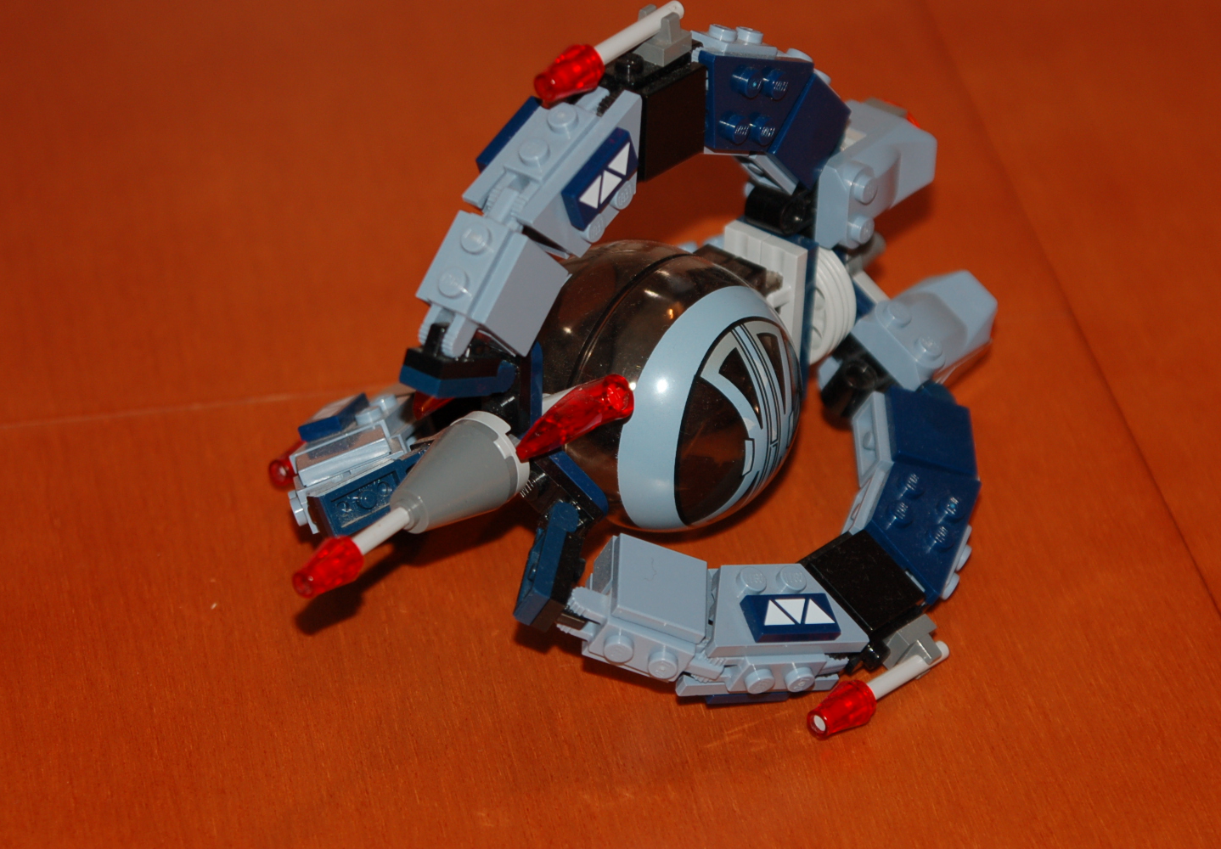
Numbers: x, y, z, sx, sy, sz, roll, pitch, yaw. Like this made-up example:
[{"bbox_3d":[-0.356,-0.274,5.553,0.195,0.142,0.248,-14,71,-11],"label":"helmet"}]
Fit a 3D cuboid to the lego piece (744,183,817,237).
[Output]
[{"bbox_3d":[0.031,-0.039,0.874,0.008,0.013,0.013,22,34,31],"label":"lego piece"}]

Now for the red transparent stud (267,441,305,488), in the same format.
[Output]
[{"bbox_3d":[-0.056,0.007,0.888,0.008,0.008,0.011,22,34,31],"label":"red transparent stud"}]

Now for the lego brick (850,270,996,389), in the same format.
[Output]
[{"bbox_3d":[0.057,-0.018,0.869,0.016,0.008,0.031,47,39,12],"label":"lego brick"}]

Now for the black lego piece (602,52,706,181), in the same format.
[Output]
[{"bbox_3d":[0.005,-0.053,0.831,0.014,0.020,0.016,22,35,31],"label":"black lego piece"}]

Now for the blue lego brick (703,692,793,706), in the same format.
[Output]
[{"bbox_3d":[0.022,0.043,0.828,0.016,0.003,0.008,0,53,-33],"label":"blue lego brick"}]

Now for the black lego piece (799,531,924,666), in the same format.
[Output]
[{"bbox_3d":[0.042,0.031,0.848,0.020,0.014,0.016,48,44,13],"label":"black lego piece"}]

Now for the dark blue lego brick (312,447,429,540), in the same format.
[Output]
[{"bbox_3d":[-0.040,0.012,0.845,0.021,0.008,0.005,-24,10,-17],"label":"dark blue lego brick"}]

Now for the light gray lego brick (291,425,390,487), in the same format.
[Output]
[{"bbox_3d":[-0.047,0.006,0.853,0.016,0.003,0.016,-22,9,-5],"label":"light gray lego brick"}]

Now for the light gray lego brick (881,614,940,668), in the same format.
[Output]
[{"bbox_3d":[0.052,0.039,0.838,0.008,0.008,0.008,47,43,12],"label":"light gray lego brick"}]

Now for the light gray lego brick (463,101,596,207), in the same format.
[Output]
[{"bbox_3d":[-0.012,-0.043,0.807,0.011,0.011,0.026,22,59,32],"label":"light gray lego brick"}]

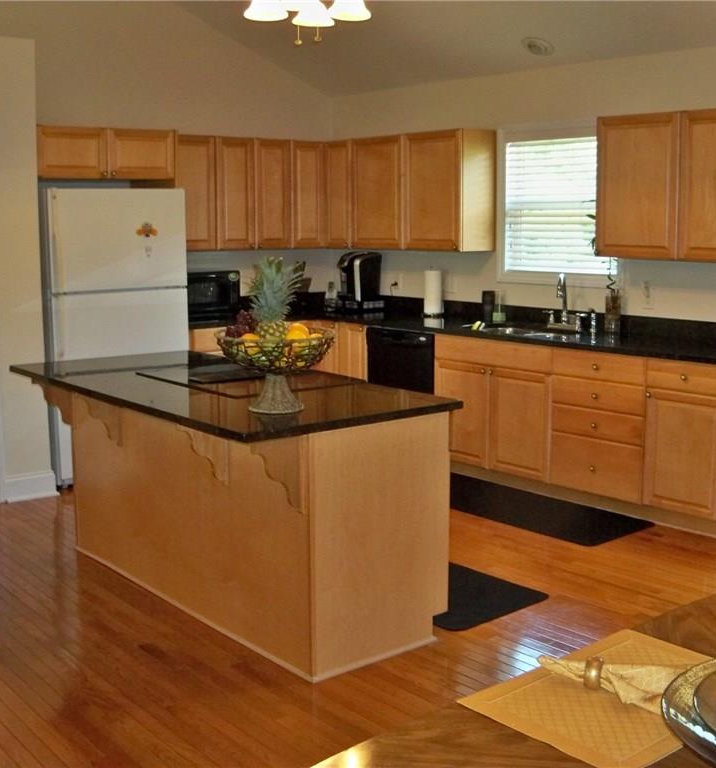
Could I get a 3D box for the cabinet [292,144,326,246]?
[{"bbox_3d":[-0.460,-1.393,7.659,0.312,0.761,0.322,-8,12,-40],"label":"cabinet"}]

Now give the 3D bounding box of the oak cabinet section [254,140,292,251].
[{"bbox_3d":[-0.687,-1.340,7.347,0.316,0.750,0.320,-8,12,-41],"label":"oak cabinet section"}]

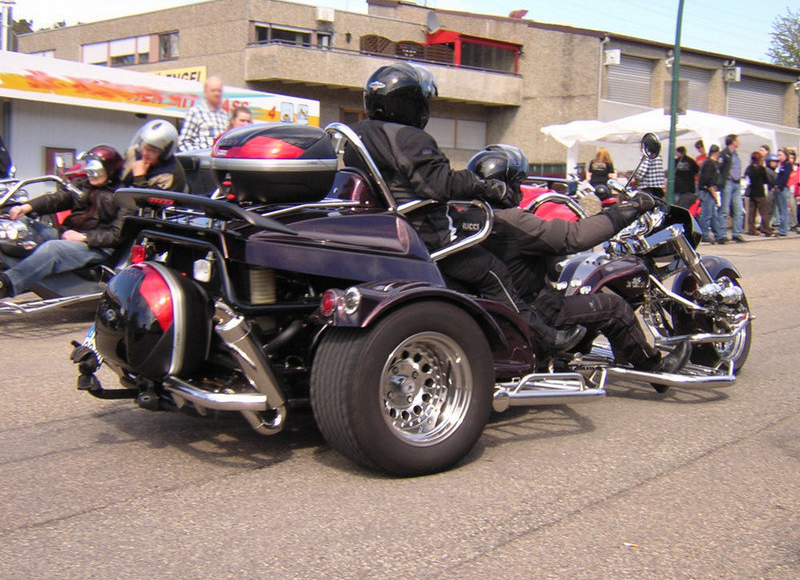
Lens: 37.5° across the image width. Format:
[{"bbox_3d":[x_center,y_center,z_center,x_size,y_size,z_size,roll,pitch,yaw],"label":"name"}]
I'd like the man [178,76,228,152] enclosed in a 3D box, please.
[{"bbox_3d":[-1.596,-0.819,9.670,0.550,1.820,0.360,-1,6,-17],"label":"man"}]

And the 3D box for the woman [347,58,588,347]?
[{"bbox_3d":[0.191,-0.371,5.262,1.080,1.240,0.720,-3,7,-34],"label":"woman"}]

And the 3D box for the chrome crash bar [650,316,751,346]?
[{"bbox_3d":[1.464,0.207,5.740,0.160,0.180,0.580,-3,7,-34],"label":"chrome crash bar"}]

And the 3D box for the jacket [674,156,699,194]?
[{"bbox_3d":[5.450,-2.205,22.500,0.520,0.750,0.320,1,6,0],"label":"jacket"}]

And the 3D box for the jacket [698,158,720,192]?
[{"bbox_3d":[5.305,-1.962,20.200,0.320,0.620,0.450,-1,6,-23],"label":"jacket"}]

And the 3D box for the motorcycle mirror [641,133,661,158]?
[{"bbox_3d":[1.144,-0.667,5.382,0.050,0.125,0.130,-3,7,-34],"label":"motorcycle mirror"}]

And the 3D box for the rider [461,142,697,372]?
[{"bbox_3d":[0.738,-0.140,5.660,1.250,1.070,0.780,-3,7,-34],"label":"rider"}]

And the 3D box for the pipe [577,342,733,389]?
[{"bbox_3d":[1.162,0.391,5.518,0.950,0.160,0.280,-3,7,-34],"label":"pipe"}]

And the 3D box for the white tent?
[{"bbox_3d":[5.278,-2.458,24.063,3.800,2.500,3.100,6,8,39],"label":"white tent"}]

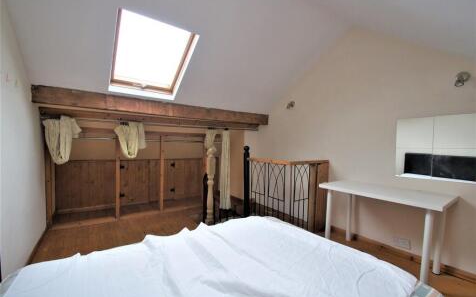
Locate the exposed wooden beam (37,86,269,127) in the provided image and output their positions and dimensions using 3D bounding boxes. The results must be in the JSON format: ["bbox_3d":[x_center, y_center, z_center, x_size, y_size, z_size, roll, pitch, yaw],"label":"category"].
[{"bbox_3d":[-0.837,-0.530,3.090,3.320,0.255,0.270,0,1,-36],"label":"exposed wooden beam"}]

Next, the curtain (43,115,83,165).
[{"bbox_3d":[-2.045,-0.111,2.329,0.350,0.585,0.180,0,1,-36],"label":"curtain"}]

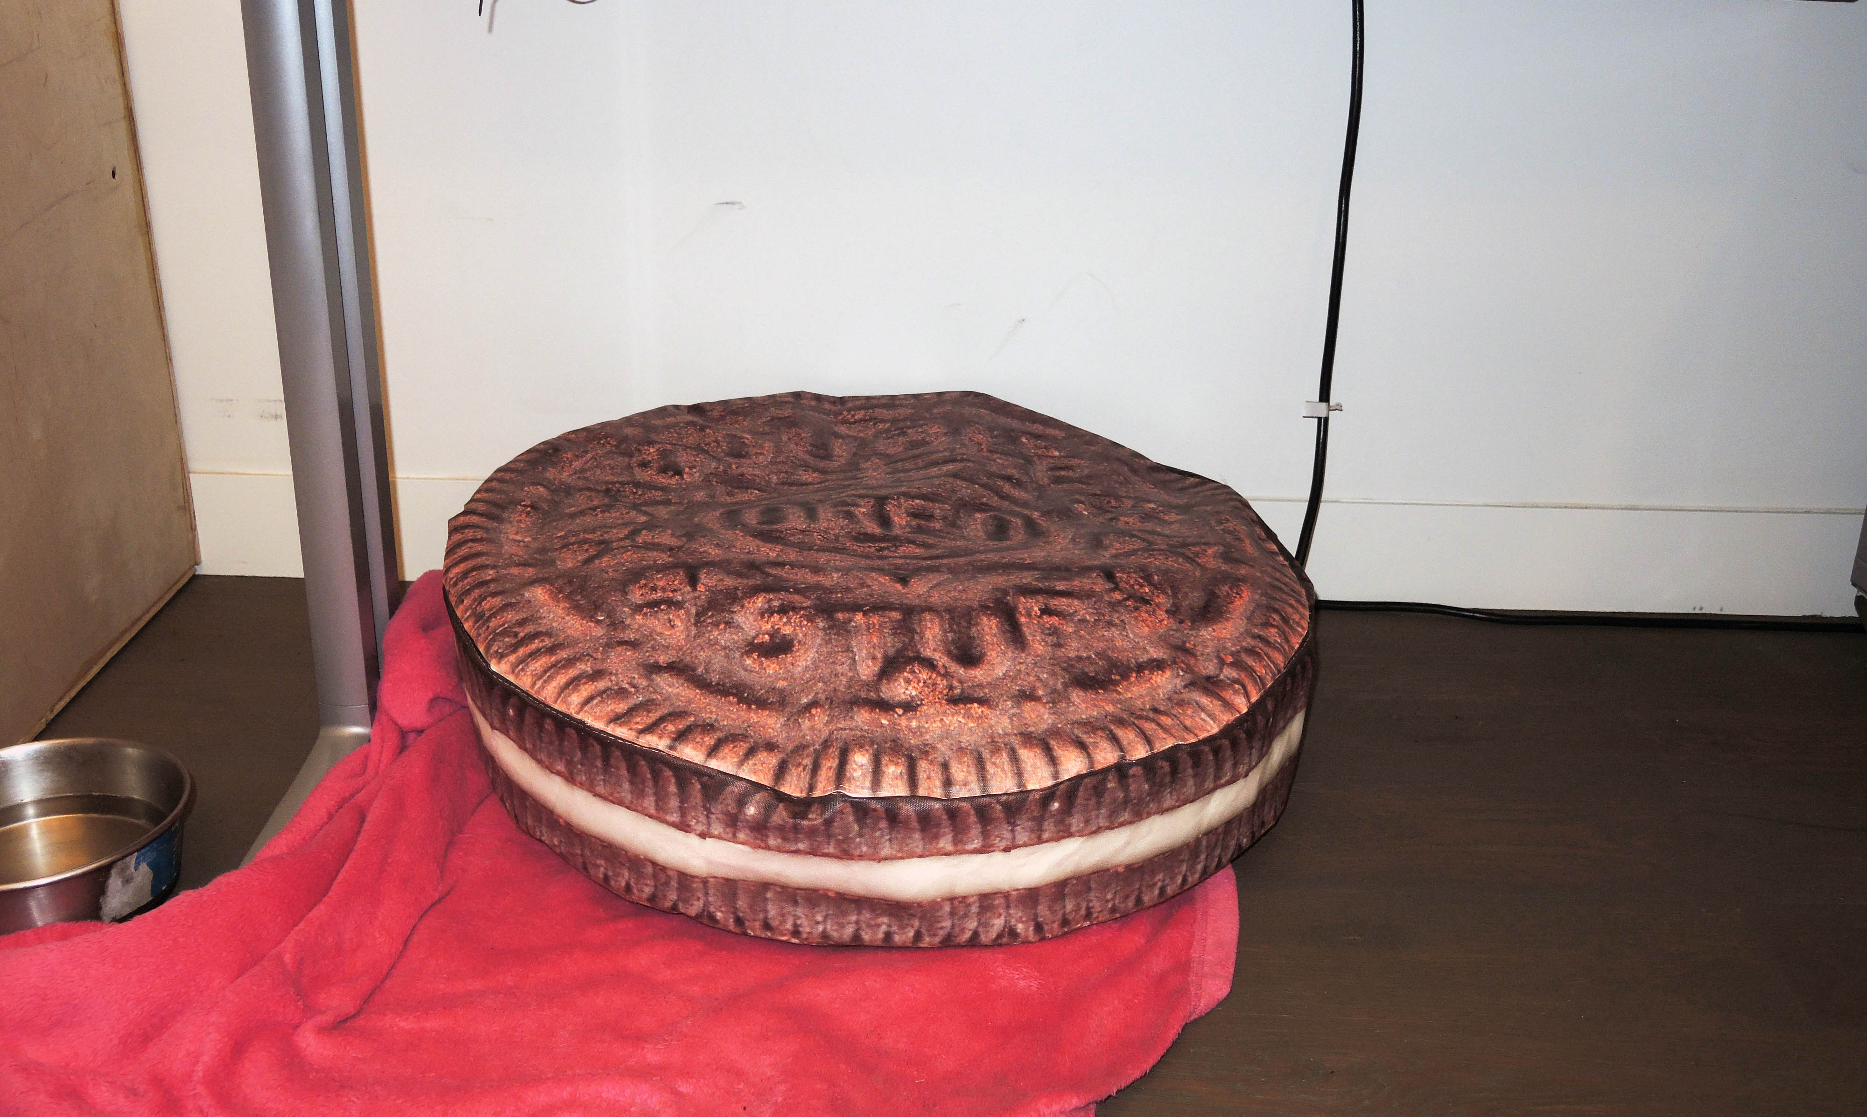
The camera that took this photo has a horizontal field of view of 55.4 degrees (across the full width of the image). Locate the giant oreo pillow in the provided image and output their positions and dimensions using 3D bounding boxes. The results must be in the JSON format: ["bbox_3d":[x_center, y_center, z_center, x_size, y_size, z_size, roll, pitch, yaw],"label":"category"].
[{"bbox_3d":[-0.040,0.044,1.374,0.648,0.122,0.645,4,26,-2],"label":"giant oreo pillow"}]

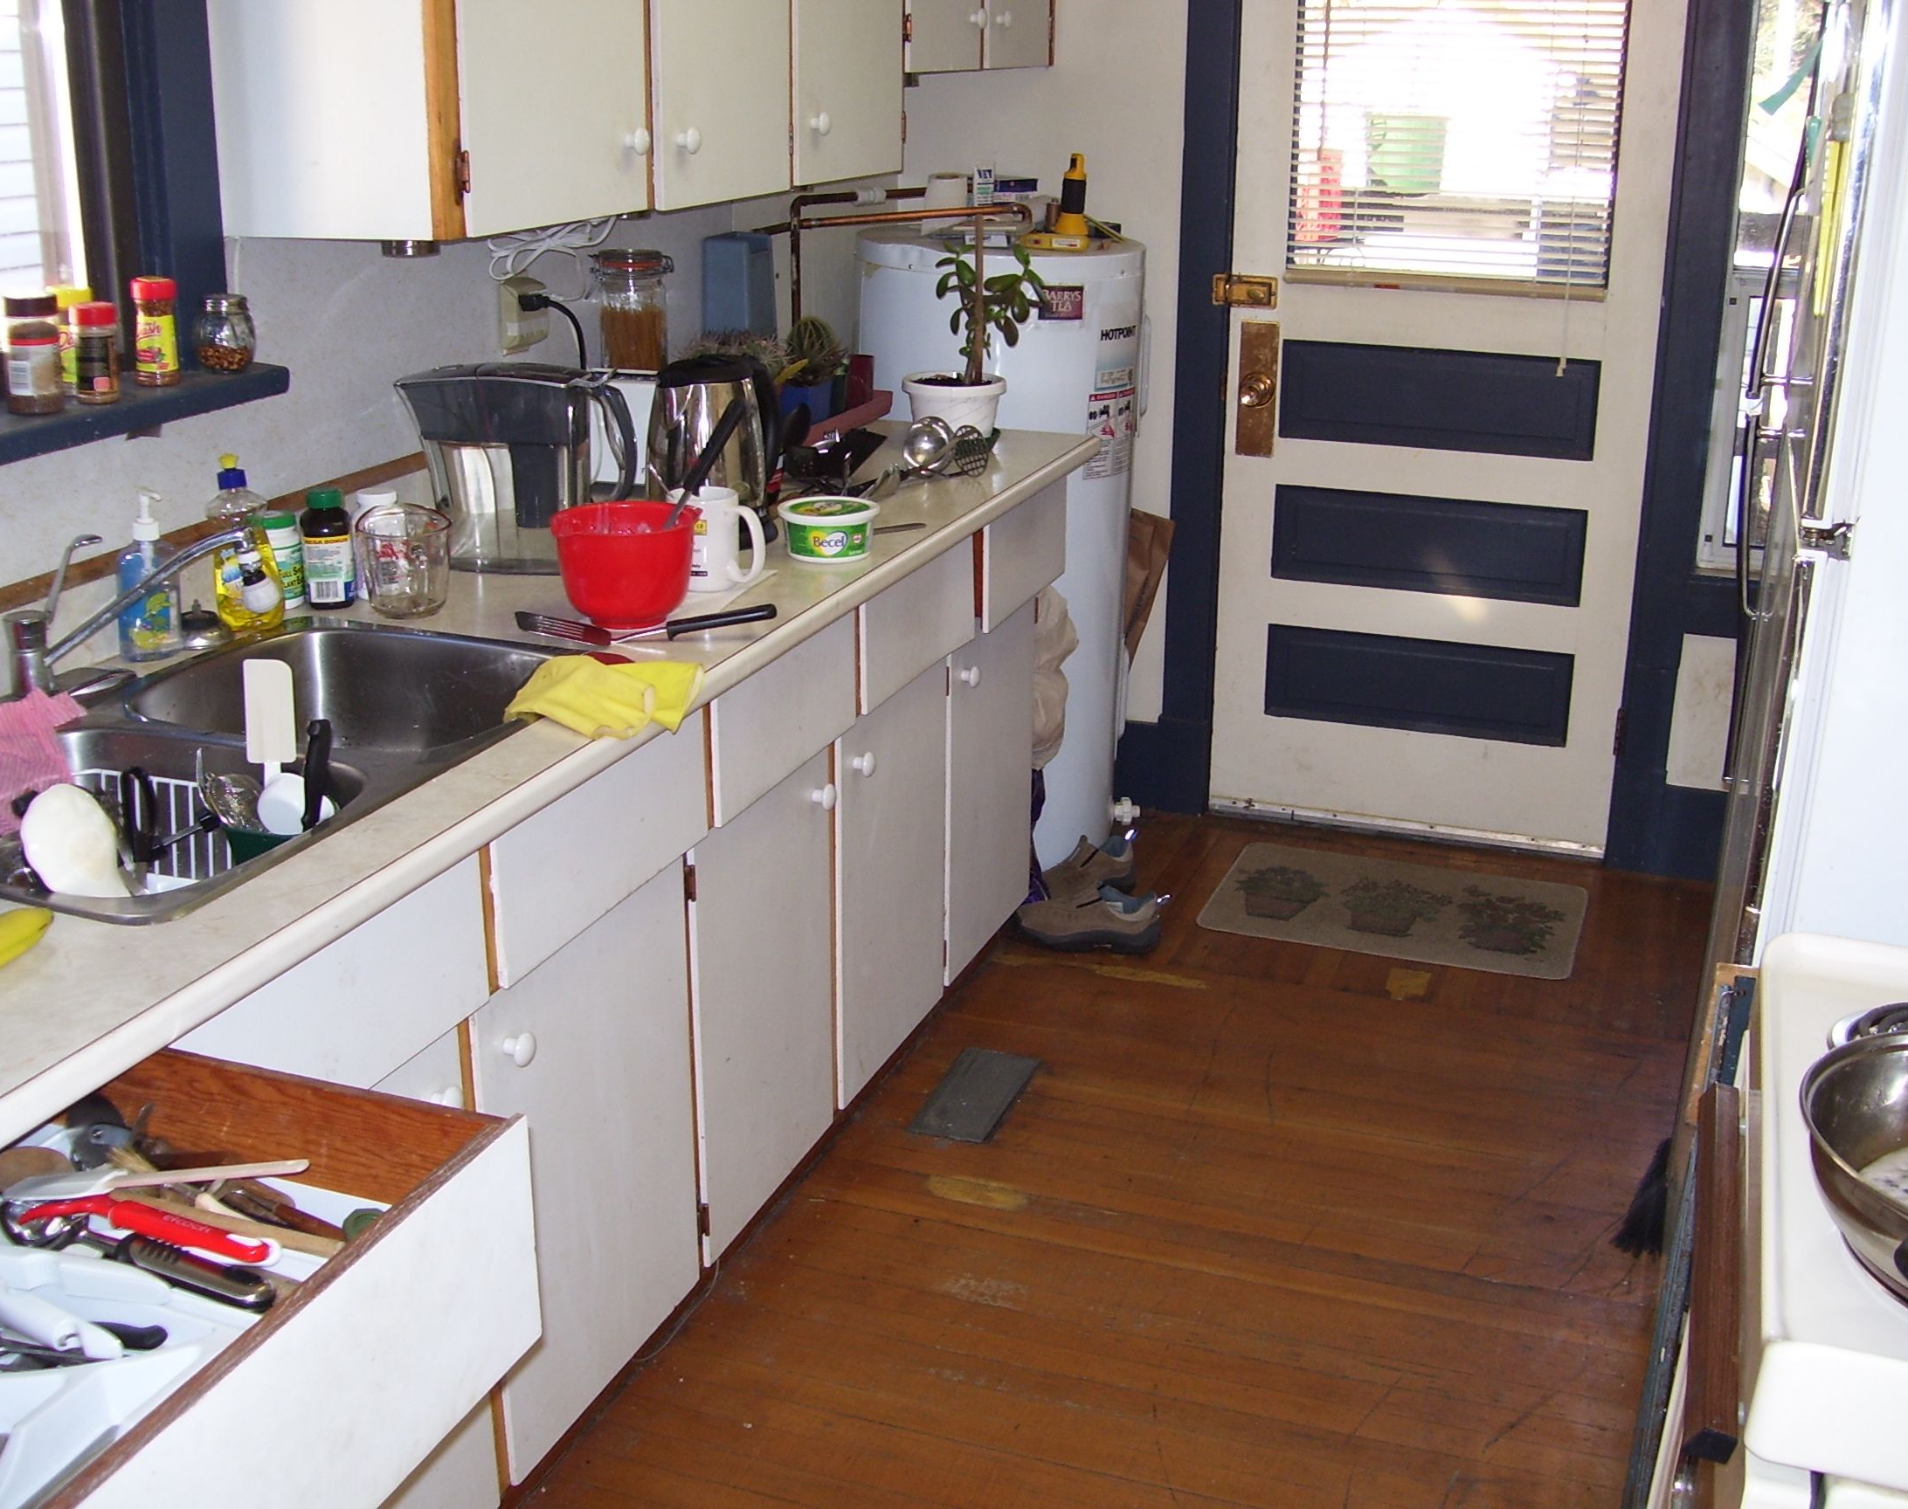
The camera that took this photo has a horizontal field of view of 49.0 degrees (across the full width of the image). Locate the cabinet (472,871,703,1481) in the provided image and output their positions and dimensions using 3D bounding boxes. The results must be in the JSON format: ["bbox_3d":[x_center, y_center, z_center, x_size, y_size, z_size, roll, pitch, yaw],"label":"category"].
[{"bbox_3d":[-0.645,0.415,2.400,0.550,0.557,0.442,7,20,19],"label":"cabinet"}]

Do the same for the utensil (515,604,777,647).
[{"bbox_3d":[-0.371,-0.162,2.486,0.325,0.042,0.070,3,19,9],"label":"utensil"}]

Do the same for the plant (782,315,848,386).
[{"bbox_3d":[-0.247,-0.720,3.720,0.115,0.120,0.115,-1,19,-4],"label":"plant"}]

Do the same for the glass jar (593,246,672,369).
[{"bbox_3d":[-0.492,-0.683,3.218,0.112,0.185,0.105,-3,19,-9],"label":"glass jar"}]

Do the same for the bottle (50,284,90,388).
[{"bbox_3d":[-0.939,-0.440,2.229,0.050,0.120,0.050,-5,20,-16],"label":"bottle"}]

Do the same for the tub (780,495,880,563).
[{"bbox_3d":[-0.169,-0.302,2.826,0.137,0.065,0.137,-1,19,-3],"label":"tub"}]

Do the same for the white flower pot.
[{"bbox_3d":[-0.001,-0.610,3.669,0.180,0.097,0.180,0,19,0],"label":"white flower pot"}]

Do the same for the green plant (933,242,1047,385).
[{"bbox_3d":[0.061,-0.761,3.614,0.198,0.260,0.165,0,19,1],"label":"green plant"}]

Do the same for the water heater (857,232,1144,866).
[{"bbox_3d":[0.089,-0.411,4.193,0.545,1.210,0.545,0,19,0],"label":"water heater"}]

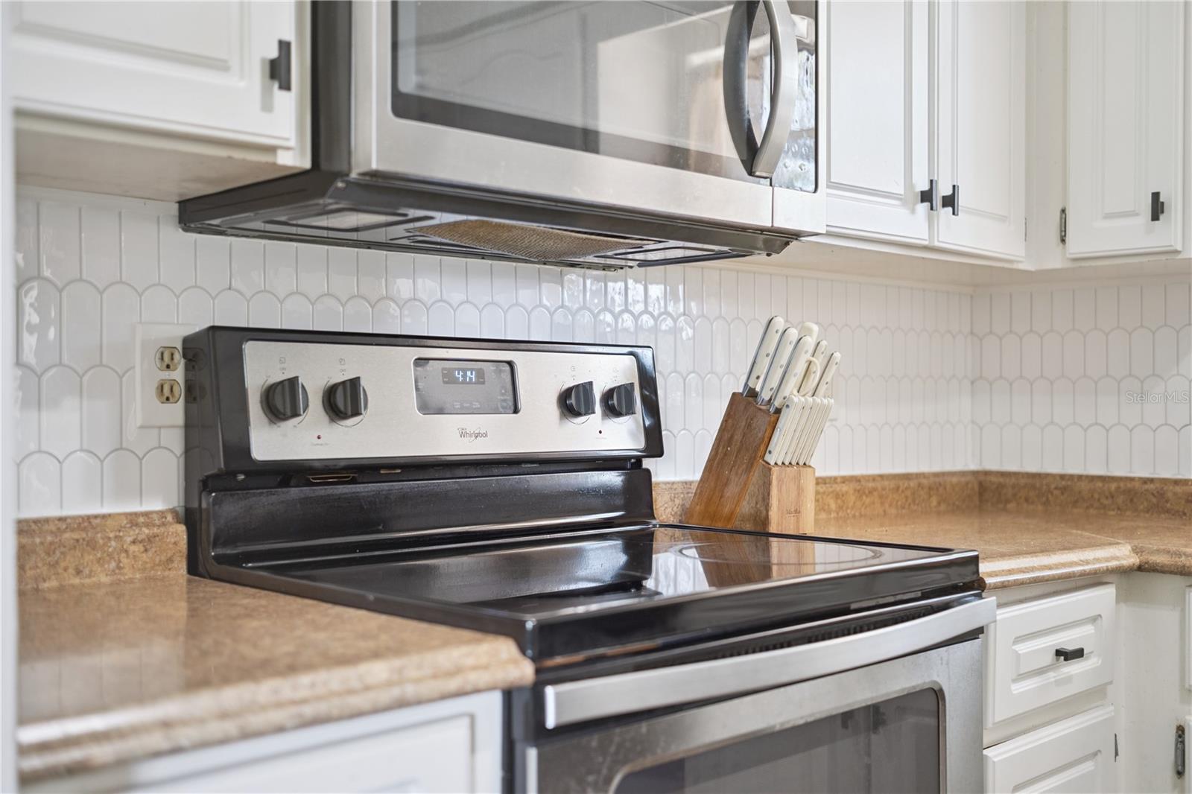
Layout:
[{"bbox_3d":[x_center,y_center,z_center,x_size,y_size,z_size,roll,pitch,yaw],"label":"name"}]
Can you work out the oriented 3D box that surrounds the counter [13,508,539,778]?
[{"bbox_3d":[-0.449,0.191,1.212,0.455,0.116,0.662,0,-1,-44],"label":"counter"}]

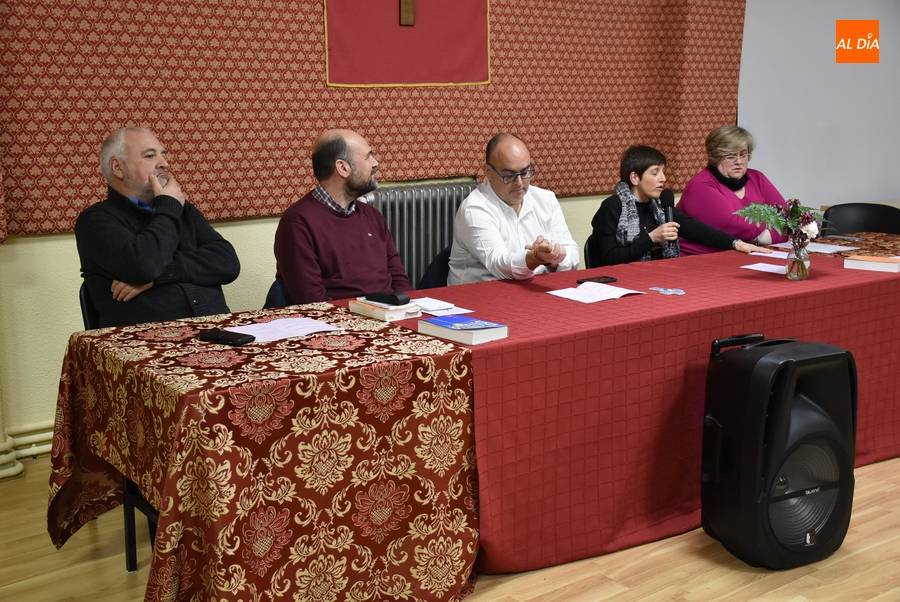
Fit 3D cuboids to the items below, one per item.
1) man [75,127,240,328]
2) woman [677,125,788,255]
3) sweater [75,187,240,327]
[{"bbox_3d":[-0.842,0.108,3.296,0.770,1.330,0.560,10,15,37],"label":"man"},{"bbox_3d":[1.366,-0.147,4.665,0.640,1.305,0.720,-2,12,-12],"label":"woman"},{"bbox_3d":[-0.978,-0.068,3.369,0.420,0.640,0.560,10,15,37],"label":"sweater"}]

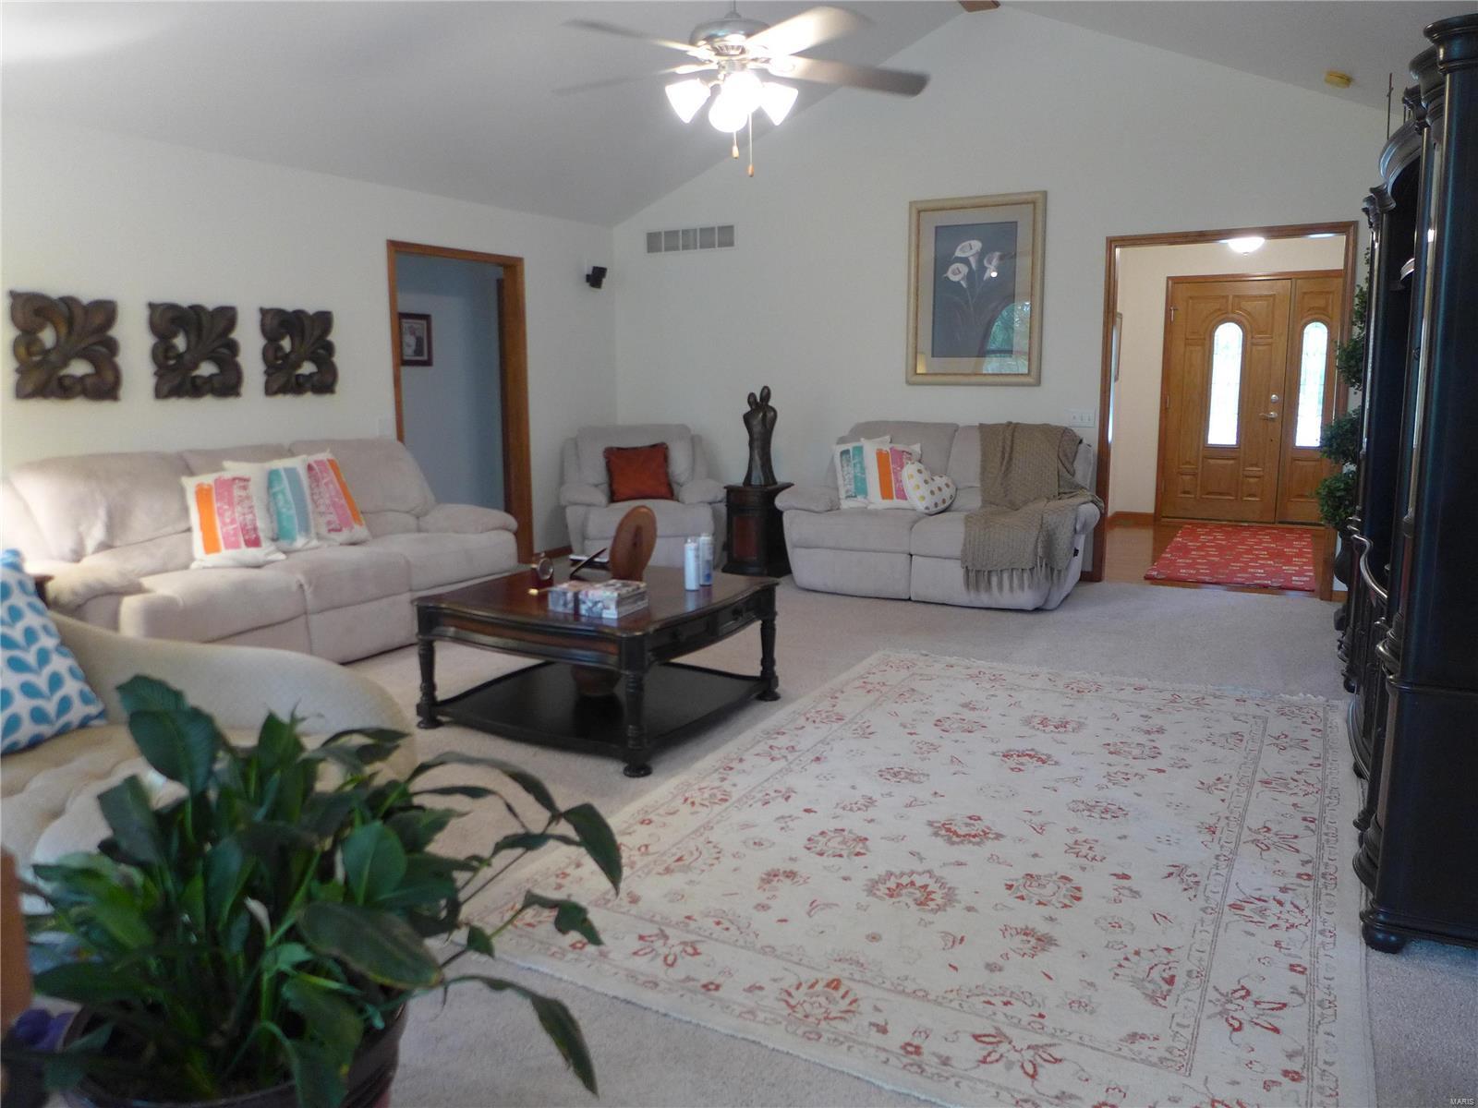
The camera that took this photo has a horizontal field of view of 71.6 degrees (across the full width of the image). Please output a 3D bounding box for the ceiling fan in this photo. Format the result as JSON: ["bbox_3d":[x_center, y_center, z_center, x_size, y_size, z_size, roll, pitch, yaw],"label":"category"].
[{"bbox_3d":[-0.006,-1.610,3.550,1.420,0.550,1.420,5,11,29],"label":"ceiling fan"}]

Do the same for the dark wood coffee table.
[{"bbox_3d":[-0.535,0.382,4.039,1.070,0.480,1.020,5,11,29],"label":"dark wood coffee table"}]

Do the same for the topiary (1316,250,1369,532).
[{"bbox_3d":[3.058,-0.761,4.934,0.420,1.350,0.420,5,11,29],"label":"topiary"}]

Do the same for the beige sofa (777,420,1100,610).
[{"bbox_3d":[1.274,-0.288,6.253,1.830,1.000,1.030,5,11,29],"label":"beige sofa"}]

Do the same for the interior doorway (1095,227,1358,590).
[{"bbox_3d":[2.814,-0.825,6.020,1.300,2.100,0.150,5,11,29],"label":"interior doorway"}]

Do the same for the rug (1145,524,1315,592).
[{"bbox_3d":[3.639,-0.027,7.465,0.950,0.015,2.680,5,11,29],"label":"rug"}]

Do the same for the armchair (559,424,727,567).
[{"bbox_3d":[-0.691,-0.434,7.236,1.080,1.000,0.980,-3,10,-10],"label":"armchair"}]

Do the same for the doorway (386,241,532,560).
[{"bbox_3d":[-1.792,-0.882,6.678,0.150,2.100,1.180,5,11,29],"label":"doorway"}]

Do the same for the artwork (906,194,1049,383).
[{"bbox_3d":[1.495,-1.670,6.542,0.885,1.175,0.040,5,11,29],"label":"artwork"}]

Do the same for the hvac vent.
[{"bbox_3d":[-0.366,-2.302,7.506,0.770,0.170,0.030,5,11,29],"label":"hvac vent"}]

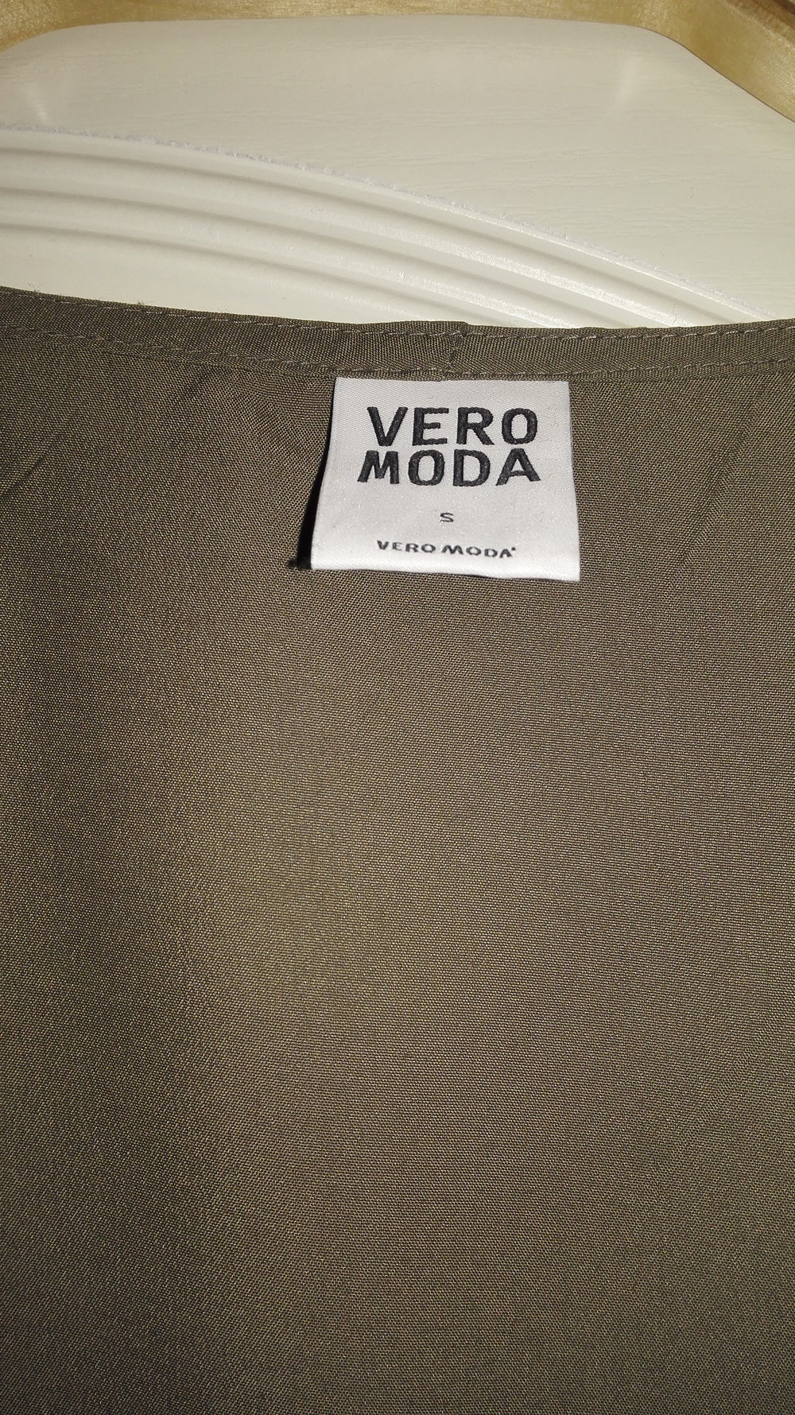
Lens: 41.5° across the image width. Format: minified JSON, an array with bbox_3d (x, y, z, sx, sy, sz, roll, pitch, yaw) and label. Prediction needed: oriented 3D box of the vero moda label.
[{"bbox_3d":[0.009,-0.040,0.177,0.042,0.043,0.004,2,-30,2],"label":"vero moda label"}]

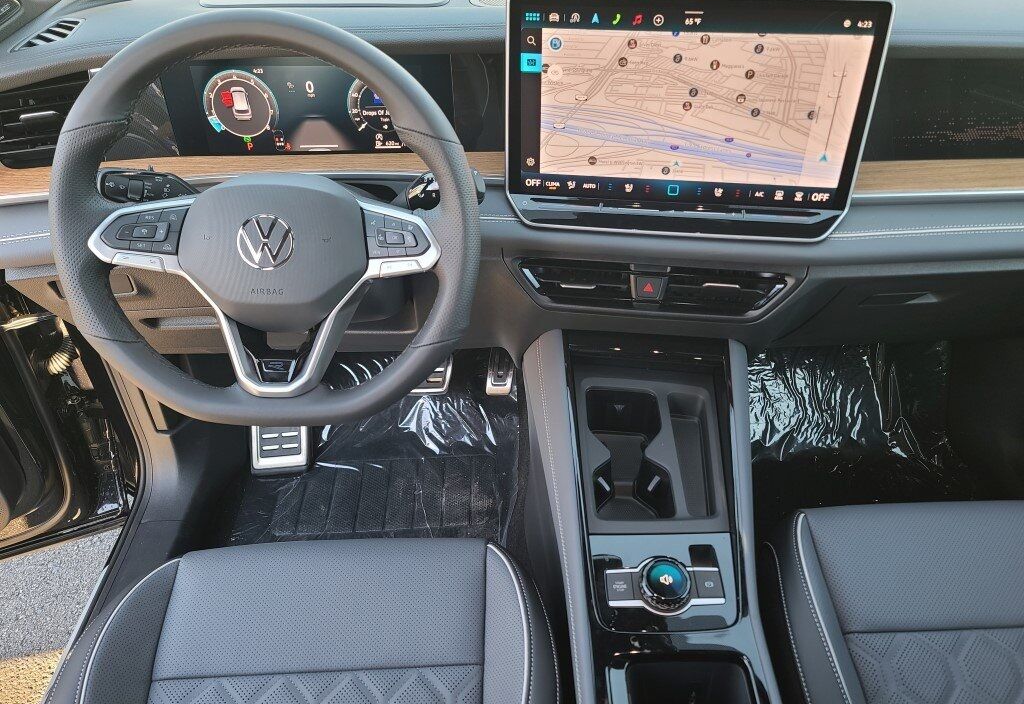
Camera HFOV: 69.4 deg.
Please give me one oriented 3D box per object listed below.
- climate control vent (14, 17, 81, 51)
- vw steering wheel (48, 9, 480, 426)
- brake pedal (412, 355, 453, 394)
[{"bbox_3d":[-0.515,-0.352,0.820,0.045,0.020,0.115,-2,33,-2],"label":"climate control vent"},{"bbox_3d":[-0.211,-0.108,0.655,0.370,0.357,0.090,-2,14,-2],"label":"vw steering wheel"},{"bbox_3d":[-0.149,0.038,1.265,0.090,0.070,0.035,-2,4,-2],"label":"brake pedal"}]

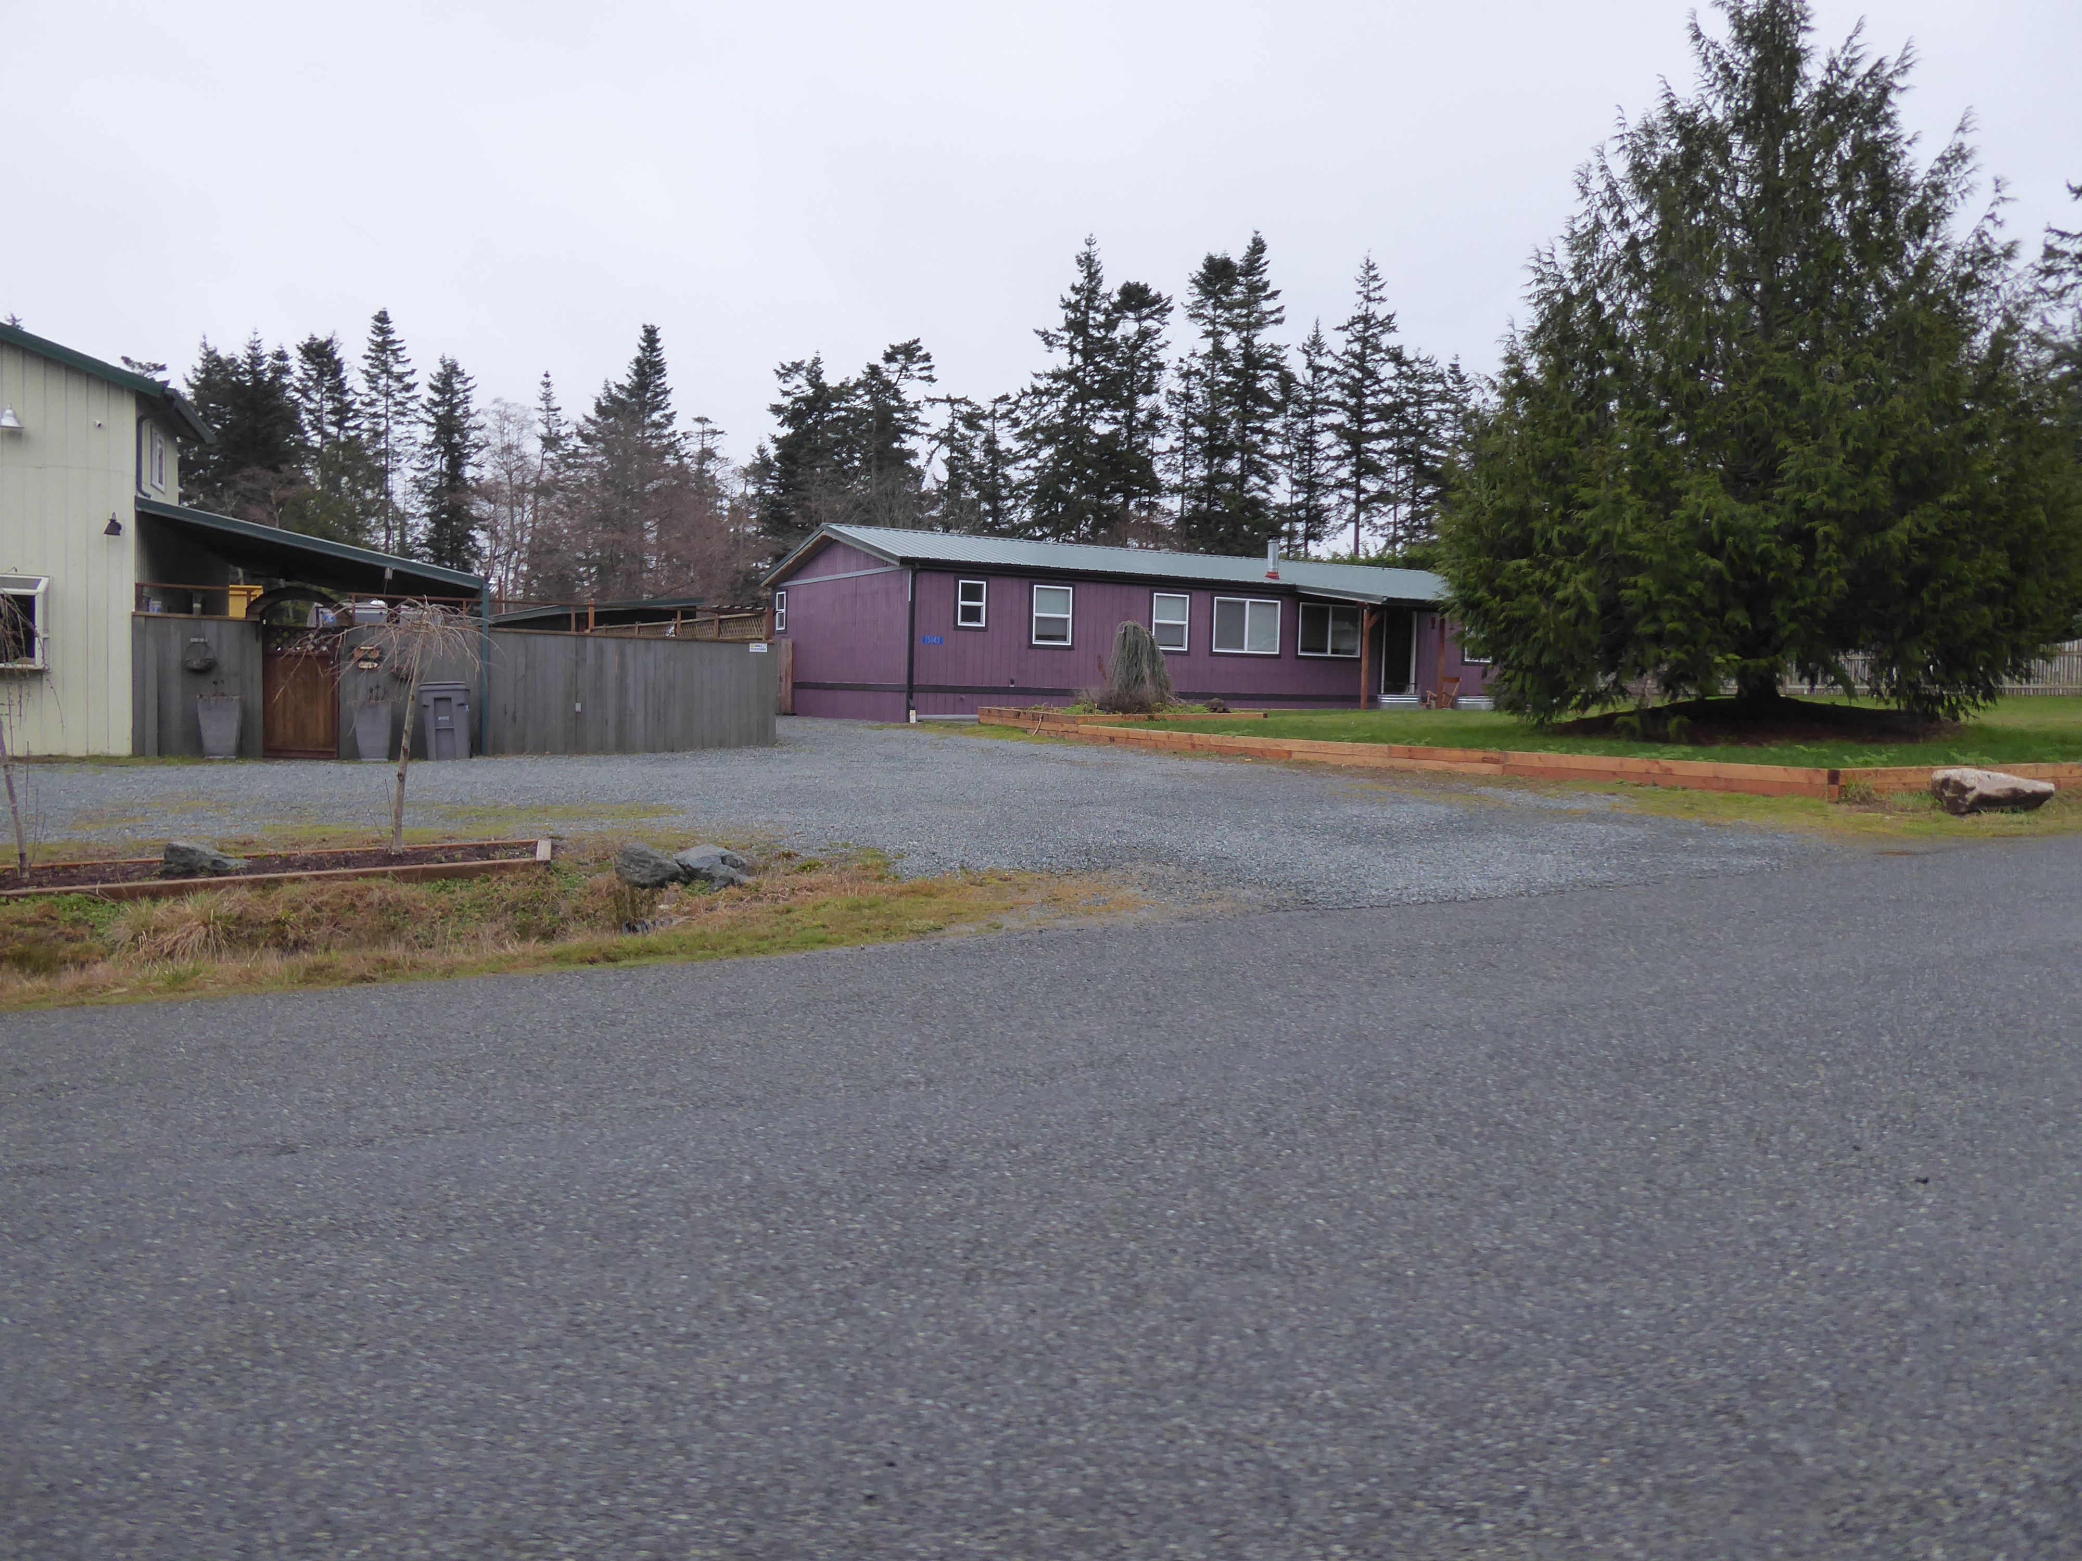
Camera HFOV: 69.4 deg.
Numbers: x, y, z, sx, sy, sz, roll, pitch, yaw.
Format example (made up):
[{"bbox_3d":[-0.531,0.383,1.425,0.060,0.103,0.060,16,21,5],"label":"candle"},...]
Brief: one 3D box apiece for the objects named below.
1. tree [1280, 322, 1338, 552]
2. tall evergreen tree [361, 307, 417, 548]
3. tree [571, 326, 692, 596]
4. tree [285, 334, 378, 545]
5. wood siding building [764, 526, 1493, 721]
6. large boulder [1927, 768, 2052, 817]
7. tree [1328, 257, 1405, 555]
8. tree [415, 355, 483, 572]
[{"bbox_3d":[13.220,-13.124,75.242,3.008,19.424,3.008,2,3,10],"label":"tree"},{"bbox_3d":[-31.330,-13.624,72.185,2.808,17.991,2.808,0,4,-23],"label":"tall evergreen tree"},{"bbox_3d":[-18.570,-12.267,68.131,5.607,16.569,5.607,1,4,-15],"label":"tree"},{"bbox_3d":[-33.118,-12.711,70.193,4.446,16.294,4.446,0,4,-25],"label":"tree"},{"bbox_3d":[3.668,-3.607,37.767,19.100,4.300,9.065,0,4,-29],"label":"wood siding building"},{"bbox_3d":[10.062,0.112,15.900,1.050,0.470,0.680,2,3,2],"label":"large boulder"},{"bbox_3d":[15.496,-14.137,72.229,3.851,21.949,3.851,3,4,12],"label":"tree"},{"bbox_3d":[-26.858,-11.737,68.156,3.107,14.988,3.107,0,4,-22],"label":"tree"}]

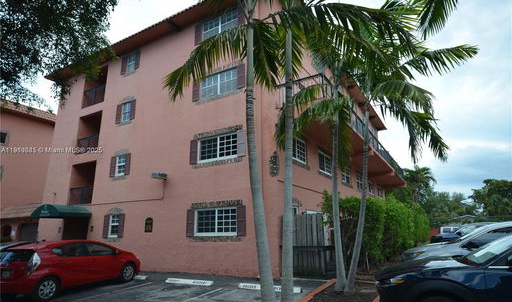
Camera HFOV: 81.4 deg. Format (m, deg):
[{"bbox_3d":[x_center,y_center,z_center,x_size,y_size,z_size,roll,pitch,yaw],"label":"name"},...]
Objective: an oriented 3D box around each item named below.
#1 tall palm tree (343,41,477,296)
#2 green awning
[{"bbox_3d":[3.853,0.124,7.843,3.800,6.600,3.200,-1,-15,0],"label":"tall palm tree"},{"bbox_3d":[-9.663,3.032,14.792,2.775,0.666,1.492,-9,-17,29],"label":"green awning"}]

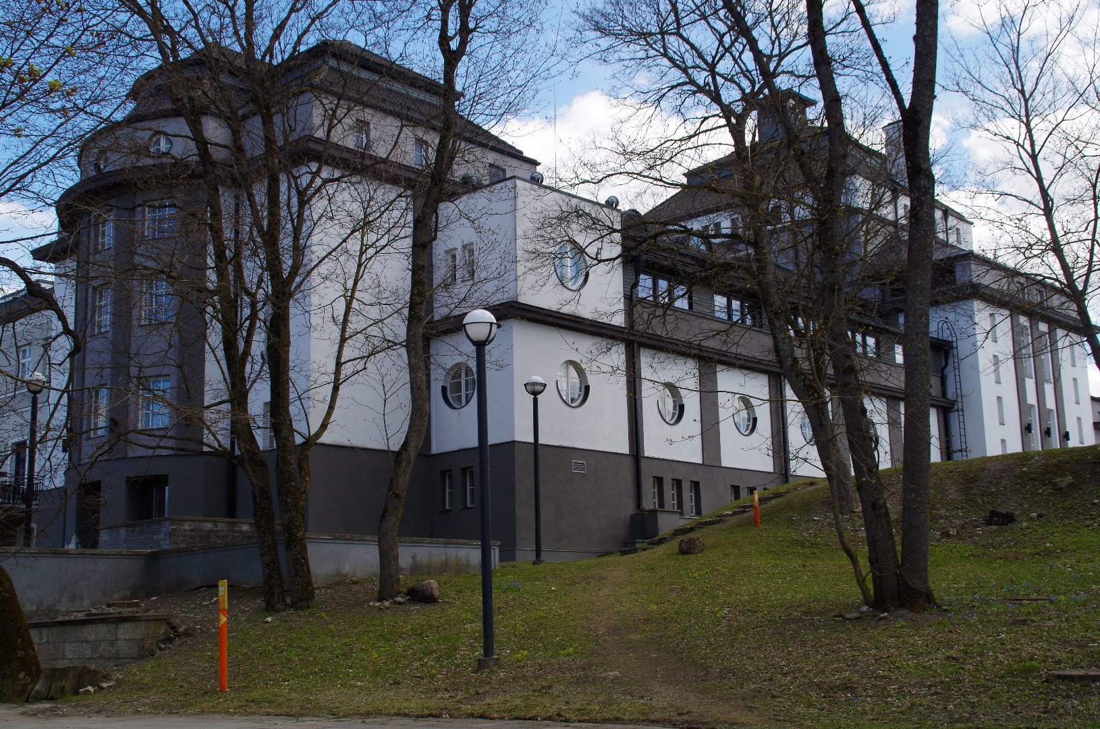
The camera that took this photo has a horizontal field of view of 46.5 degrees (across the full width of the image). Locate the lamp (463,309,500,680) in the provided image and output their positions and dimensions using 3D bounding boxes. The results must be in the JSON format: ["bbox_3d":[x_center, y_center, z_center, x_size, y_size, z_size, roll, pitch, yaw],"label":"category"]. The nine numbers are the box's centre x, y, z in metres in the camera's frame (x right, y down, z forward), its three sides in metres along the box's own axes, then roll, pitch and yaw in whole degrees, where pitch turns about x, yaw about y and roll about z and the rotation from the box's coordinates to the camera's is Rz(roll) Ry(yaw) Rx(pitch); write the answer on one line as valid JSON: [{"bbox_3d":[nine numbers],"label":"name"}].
[{"bbox_3d":[-0.952,1.729,18.550,0.520,5.207,0.520,-2,-11,0],"label":"lamp"}]

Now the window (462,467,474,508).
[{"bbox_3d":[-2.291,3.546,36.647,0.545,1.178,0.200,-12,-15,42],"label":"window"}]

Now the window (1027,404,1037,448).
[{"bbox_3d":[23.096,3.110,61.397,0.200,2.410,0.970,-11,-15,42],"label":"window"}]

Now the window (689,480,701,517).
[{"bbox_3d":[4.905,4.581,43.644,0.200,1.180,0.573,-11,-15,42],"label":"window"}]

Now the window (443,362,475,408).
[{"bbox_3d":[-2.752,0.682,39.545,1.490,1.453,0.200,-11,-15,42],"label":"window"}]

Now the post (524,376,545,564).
[{"bbox_3d":[-0.364,2.815,34.544,0.580,5.096,0.580,-1,-11,0],"label":"post"}]

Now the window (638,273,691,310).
[{"bbox_3d":[3.744,-2.350,42.015,0.150,0.853,2.870,-12,-15,42],"label":"window"}]

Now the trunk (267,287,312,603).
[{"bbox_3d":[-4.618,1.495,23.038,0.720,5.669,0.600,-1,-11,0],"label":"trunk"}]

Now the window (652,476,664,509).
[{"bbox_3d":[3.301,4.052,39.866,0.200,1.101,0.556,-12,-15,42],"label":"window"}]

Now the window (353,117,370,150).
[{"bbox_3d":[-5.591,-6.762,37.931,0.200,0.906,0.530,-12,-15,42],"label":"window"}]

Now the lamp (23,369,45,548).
[{"bbox_3d":[-12.566,2.716,31.000,0.500,5.171,0.500,-2,-11,0],"label":"lamp"}]

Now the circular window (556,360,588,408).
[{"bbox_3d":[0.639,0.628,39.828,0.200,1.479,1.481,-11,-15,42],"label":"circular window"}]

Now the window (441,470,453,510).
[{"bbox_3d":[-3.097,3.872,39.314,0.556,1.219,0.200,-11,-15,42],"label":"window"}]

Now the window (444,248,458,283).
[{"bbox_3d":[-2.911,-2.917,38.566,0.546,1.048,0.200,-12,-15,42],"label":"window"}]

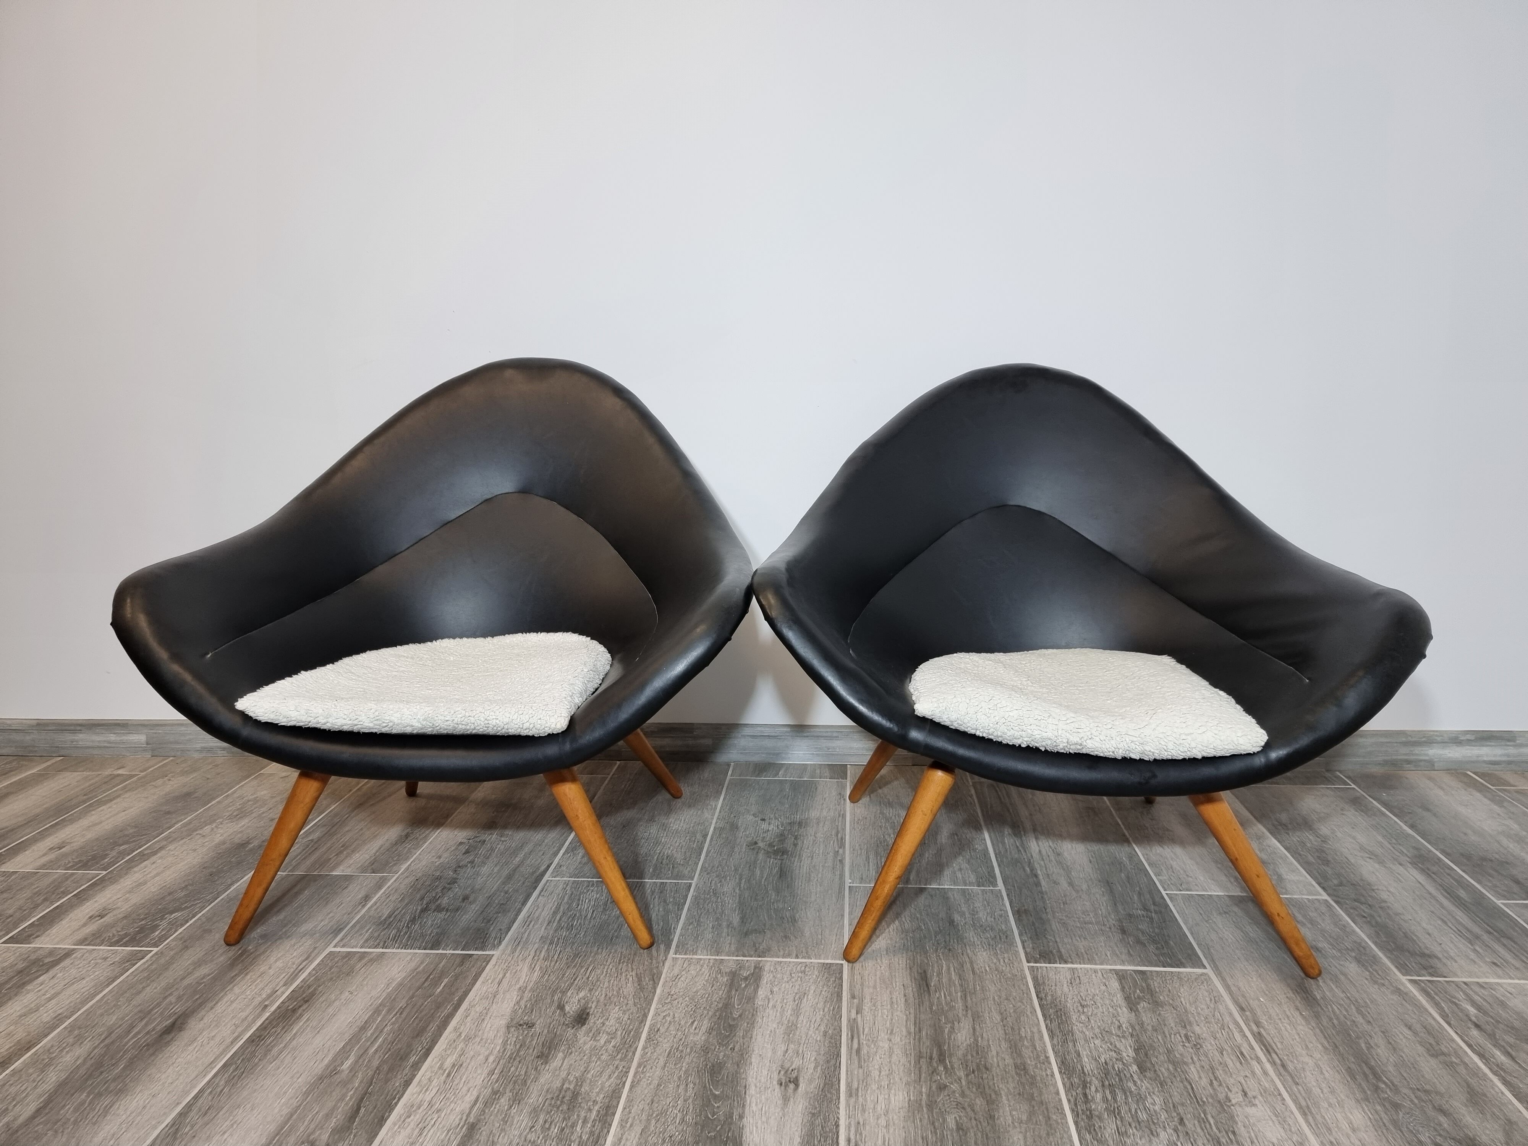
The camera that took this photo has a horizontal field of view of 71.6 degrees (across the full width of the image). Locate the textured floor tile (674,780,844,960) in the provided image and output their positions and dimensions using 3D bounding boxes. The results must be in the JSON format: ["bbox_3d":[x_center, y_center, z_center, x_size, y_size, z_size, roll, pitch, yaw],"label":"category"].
[{"bbox_3d":[0.014,0.407,1.521,0.207,0.010,0.574,0,10,5],"label":"textured floor tile"}]

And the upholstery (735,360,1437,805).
[{"bbox_3d":[0.375,-0.032,1.384,0.787,0.488,0.621,0,10,7],"label":"upholstery"}]

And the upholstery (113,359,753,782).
[{"bbox_3d":[-0.392,-0.039,1.451,0.795,0.501,0.621,0,10,4],"label":"upholstery"}]

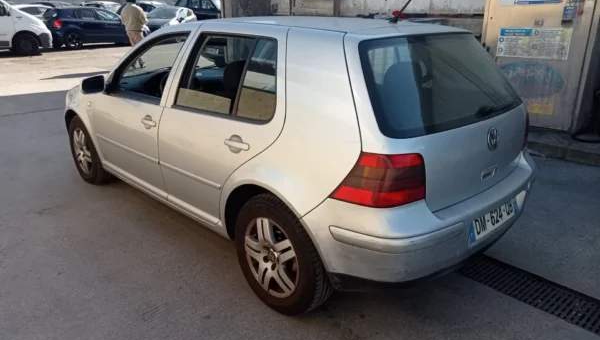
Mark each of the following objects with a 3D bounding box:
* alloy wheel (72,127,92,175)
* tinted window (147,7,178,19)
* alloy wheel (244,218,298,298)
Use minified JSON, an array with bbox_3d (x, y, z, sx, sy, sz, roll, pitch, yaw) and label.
[{"bbox_3d":[-1.814,-0.168,4.222,0.160,0.417,0.417,-16,25,-40],"label":"alloy wheel"},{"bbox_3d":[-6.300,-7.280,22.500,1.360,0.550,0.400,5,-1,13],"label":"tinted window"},{"bbox_3d":[-0.093,0.426,2.491,0.160,0.417,0.417,-16,25,-40],"label":"alloy wheel"}]

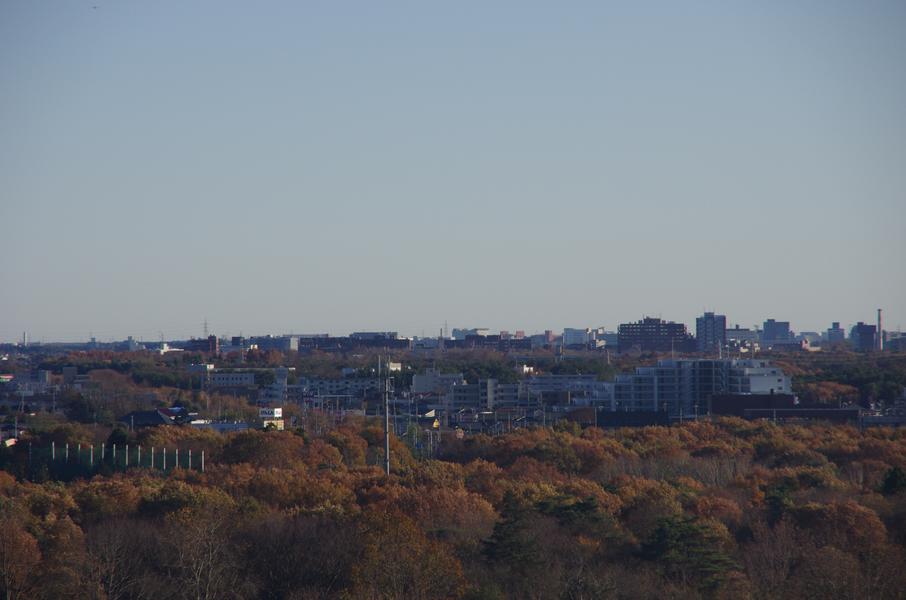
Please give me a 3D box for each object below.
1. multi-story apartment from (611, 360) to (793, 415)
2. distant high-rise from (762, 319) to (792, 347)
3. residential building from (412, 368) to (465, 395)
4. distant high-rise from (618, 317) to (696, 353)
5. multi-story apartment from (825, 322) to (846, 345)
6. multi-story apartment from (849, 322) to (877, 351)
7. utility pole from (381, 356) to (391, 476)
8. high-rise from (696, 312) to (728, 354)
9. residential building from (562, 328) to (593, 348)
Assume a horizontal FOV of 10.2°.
[{"bbox_3d":[93.200,33.190,1902.500,60.000,21.610,25.000,0,0,15],"label":"multi-story apartment"},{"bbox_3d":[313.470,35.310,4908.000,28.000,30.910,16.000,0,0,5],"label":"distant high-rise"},{"bbox_3d":[-6.020,35.290,2106.000,18.000,13.660,12.000,0,0,-20],"label":"residential building"},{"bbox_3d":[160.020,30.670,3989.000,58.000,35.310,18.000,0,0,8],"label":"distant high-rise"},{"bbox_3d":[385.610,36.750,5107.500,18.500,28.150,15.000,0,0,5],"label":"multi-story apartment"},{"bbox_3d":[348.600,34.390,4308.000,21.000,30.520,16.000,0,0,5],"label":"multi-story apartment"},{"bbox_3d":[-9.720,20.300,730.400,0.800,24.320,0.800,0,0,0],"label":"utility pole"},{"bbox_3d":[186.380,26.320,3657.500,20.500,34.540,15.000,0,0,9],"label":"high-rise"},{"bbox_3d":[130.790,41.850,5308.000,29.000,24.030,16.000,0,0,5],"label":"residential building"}]

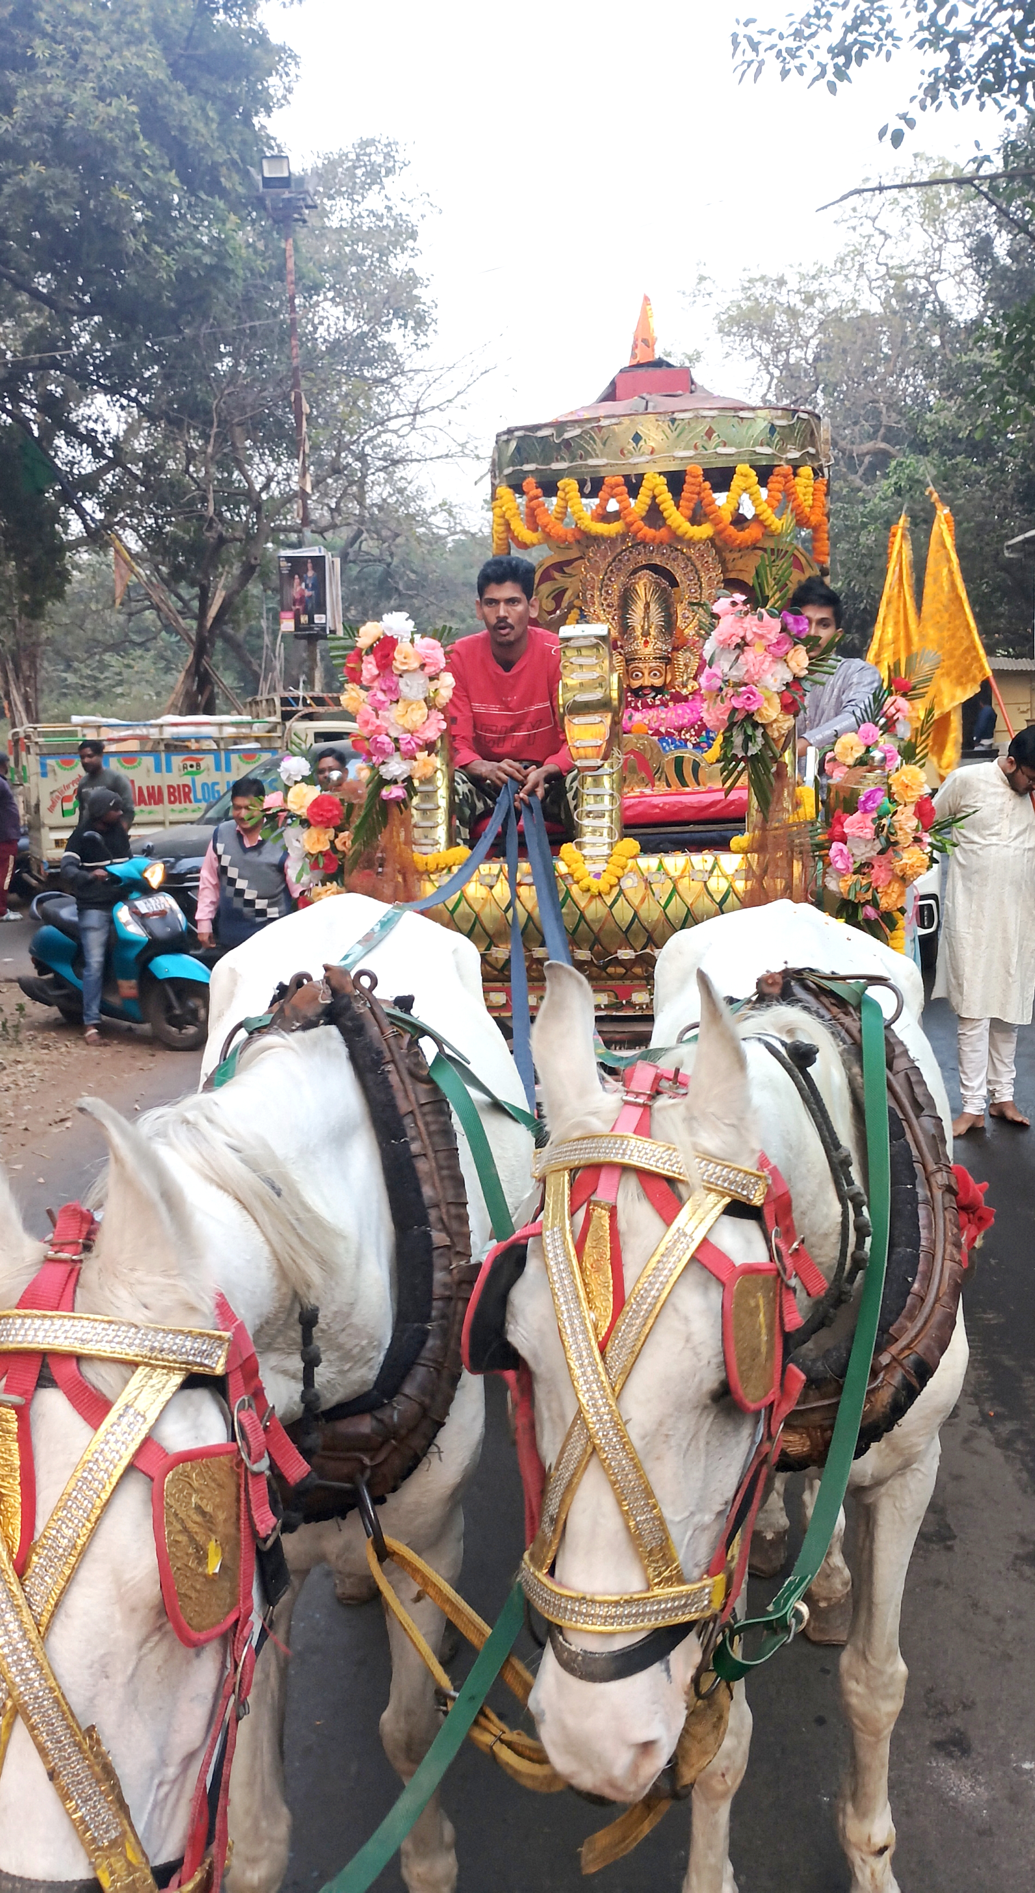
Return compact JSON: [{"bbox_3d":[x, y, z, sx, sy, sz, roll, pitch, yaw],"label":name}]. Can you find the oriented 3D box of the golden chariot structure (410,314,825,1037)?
[{"bbox_3d":[0.460,-0.613,5.150,1.400,3.050,2.400,1,7,14],"label":"golden chariot structure"}]

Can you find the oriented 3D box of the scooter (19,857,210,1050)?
[{"bbox_3d":[-2.387,-0.028,9.124,1.780,1.150,0.700,7,13,43],"label":"scooter"}]

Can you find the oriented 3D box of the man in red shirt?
[{"bbox_3d":[-0.020,-0.532,4.600,0.460,1.220,0.700,0,7,7],"label":"man in red shirt"}]

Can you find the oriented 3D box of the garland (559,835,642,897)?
[{"bbox_3d":[0.216,-0.208,4.000,0.210,0.170,0.140,1,7,14],"label":"garland"}]

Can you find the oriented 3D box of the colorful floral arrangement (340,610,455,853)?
[{"bbox_3d":[-0.330,-0.589,4.200,0.290,0.640,0.240,1,7,14],"label":"colorful floral arrangement"}]

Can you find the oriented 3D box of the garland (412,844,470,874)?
[{"bbox_3d":[-0.203,-0.228,4.050,0.155,0.085,0.085,-2,10,-2],"label":"garland"}]

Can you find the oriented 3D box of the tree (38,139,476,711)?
[{"bbox_3d":[-4.603,-7.986,26.969,7.500,11.600,7.000,-5,10,-17],"label":"tree"}]

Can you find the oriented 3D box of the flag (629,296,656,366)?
[{"bbox_3d":[0.456,-2.252,5.600,0.100,0.250,0.070,-2,10,-3],"label":"flag"}]

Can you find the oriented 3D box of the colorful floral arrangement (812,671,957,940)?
[{"bbox_3d":[0.974,-0.381,4.050,0.370,0.720,0.300,1,7,14],"label":"colorful floral arrangement"}]

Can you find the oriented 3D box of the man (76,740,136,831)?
[{"bbox_3d":[-3.301,-0.829,12.442,0.500,1.700,0.320,4,11,30],"label":"man"}]

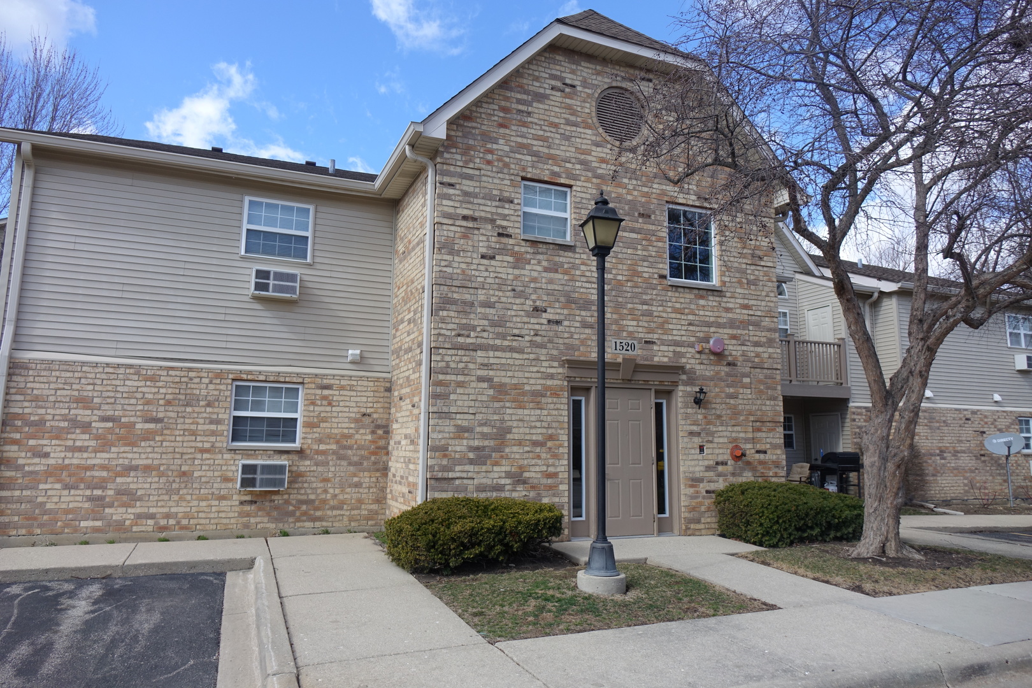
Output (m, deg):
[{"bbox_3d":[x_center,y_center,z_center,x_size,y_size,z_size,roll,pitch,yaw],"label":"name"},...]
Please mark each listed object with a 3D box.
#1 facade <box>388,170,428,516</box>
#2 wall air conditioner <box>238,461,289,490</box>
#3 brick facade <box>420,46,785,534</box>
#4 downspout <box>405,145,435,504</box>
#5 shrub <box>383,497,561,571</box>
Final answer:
[{"bbox_3d":[-1.438,0.059,9.822,0.240,5.220,2.440,4,-10,-22],"label":"facade"},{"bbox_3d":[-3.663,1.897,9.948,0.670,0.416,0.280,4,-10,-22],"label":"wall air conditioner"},{"bbox_3d":[1.518,-0.779,9.946,5.650,6.940,0.250,4,-10,-22],"label":"brick facade"},{"bbox_3d":[-1.284,-0.095,8.666,0.405,5.050,0.110,4,-10,-22],"label":"downspout"},{"bbox_3d":[-0.463,1.998,7.466,1.940,0.670,1.230,4,-10,-22],"label":"shrub"}]

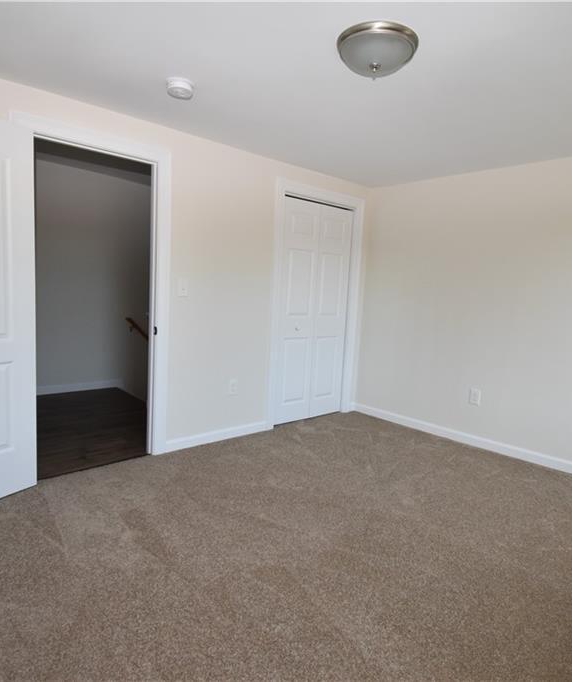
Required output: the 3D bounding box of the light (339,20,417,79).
[{"bbox_3d":[0.387,-1.194,1.808,0.340,0.145,0.340,3,6,0],"label":"light"}]

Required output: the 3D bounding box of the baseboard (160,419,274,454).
[{"bbox_3d":[-0.516,0.765,3.460,0.980,0.085,0.015,-3,8,-42],"label":"baseboard"}]

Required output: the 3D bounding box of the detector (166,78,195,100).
[{"bbox_3d":[-0.560,-1.335,2.238,0.143,0.050,0.143,-3,8,-42],"label":"detector"}]

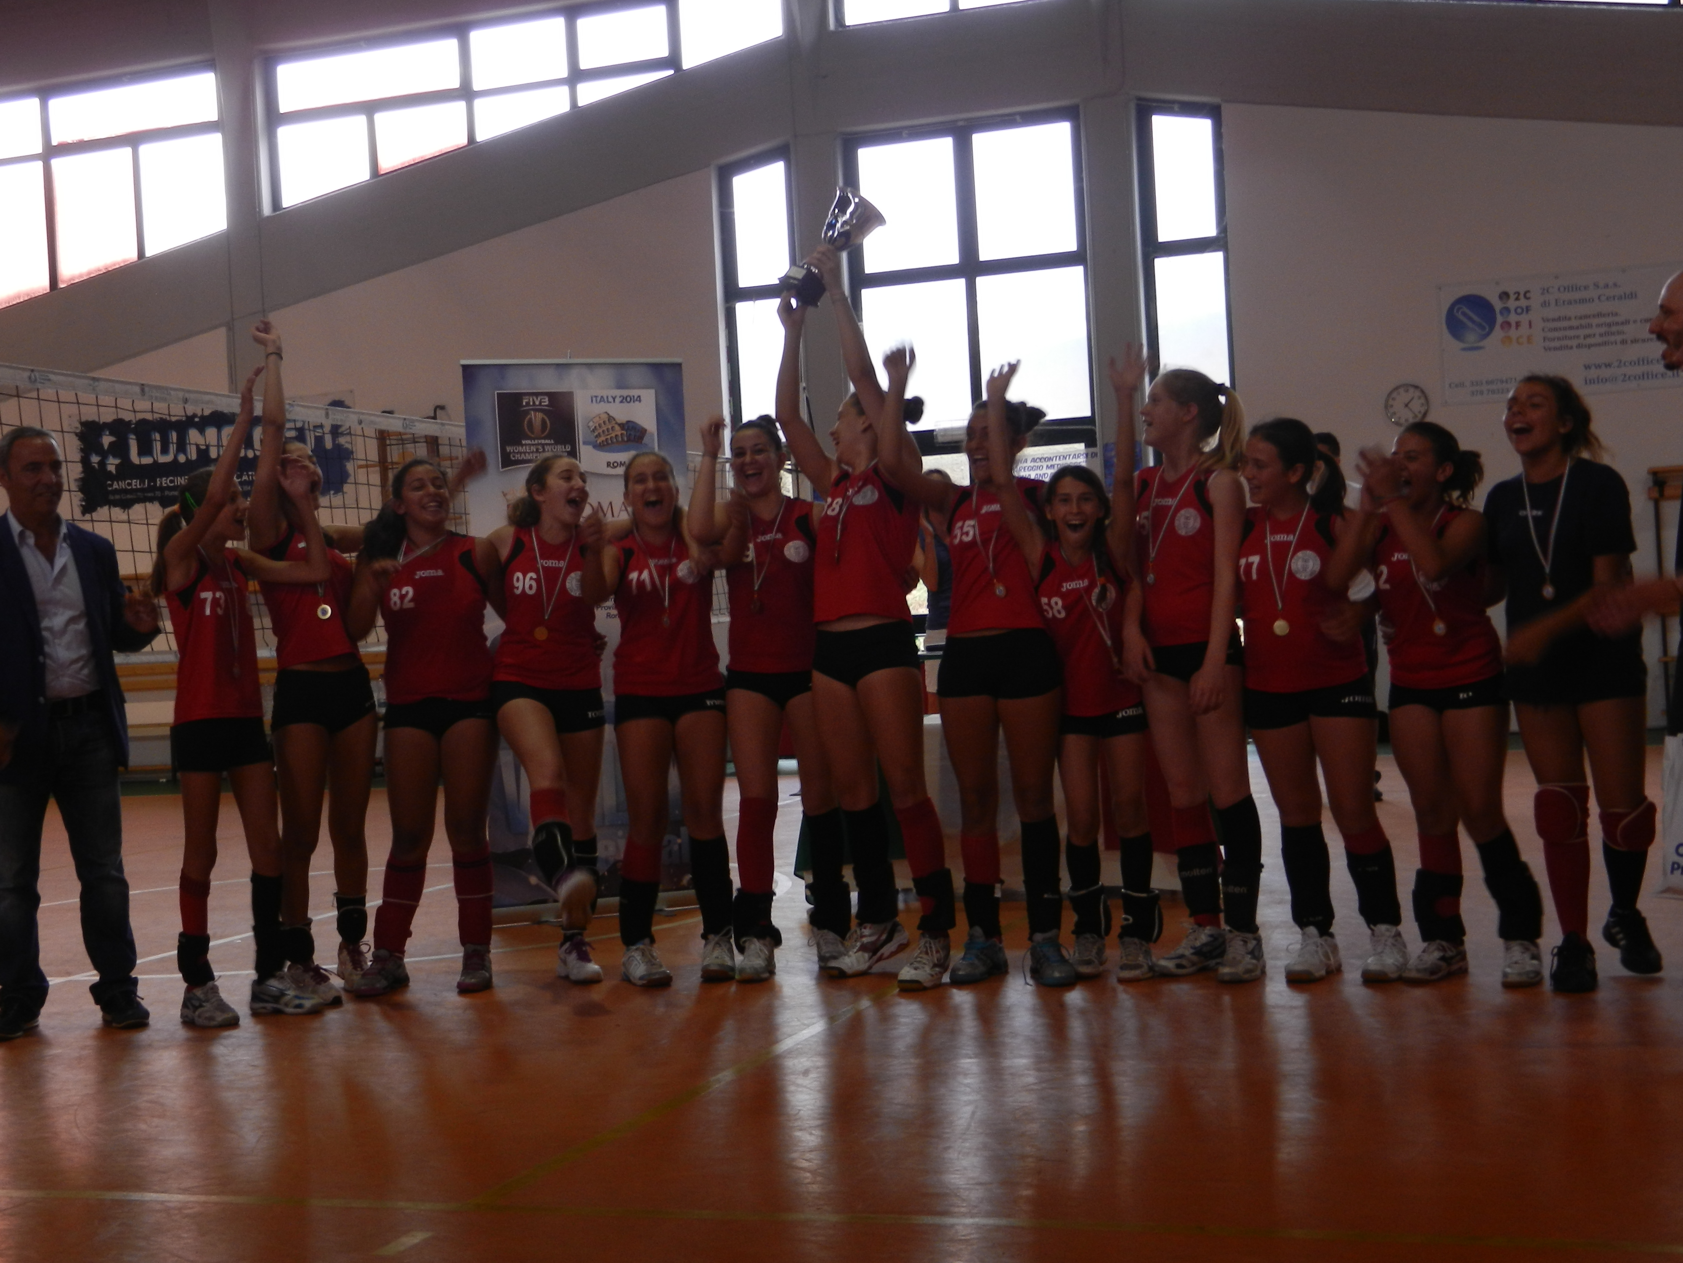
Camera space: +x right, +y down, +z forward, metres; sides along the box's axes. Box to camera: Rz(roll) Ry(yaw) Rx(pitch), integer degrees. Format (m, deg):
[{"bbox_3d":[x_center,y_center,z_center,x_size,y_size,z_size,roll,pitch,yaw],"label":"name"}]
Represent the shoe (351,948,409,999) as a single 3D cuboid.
[{"bbox_3d":[-1.433,1.060,6.791,0.105,0.115,0.270,-3,1,27],"label":"shoe"}]

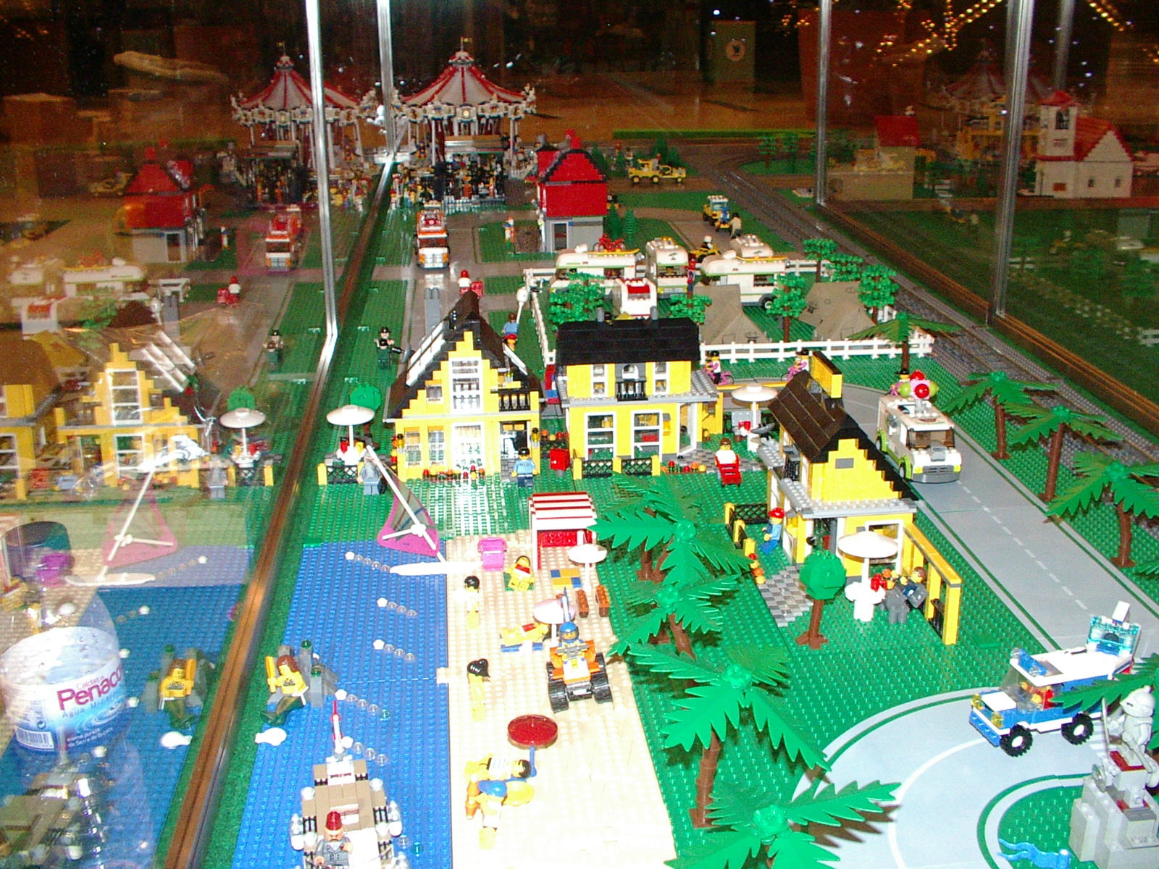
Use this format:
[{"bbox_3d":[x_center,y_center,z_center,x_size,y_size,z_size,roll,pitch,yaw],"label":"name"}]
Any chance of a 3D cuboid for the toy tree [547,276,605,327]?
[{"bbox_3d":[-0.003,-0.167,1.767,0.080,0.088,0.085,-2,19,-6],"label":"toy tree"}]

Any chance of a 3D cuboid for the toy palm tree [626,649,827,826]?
[{"bbox_3d":[0.086,0.182,0.752,0.114,0.099,0.114,-2,19,-4],"label":"toy palm tree"}]

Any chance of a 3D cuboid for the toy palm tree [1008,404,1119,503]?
[{"bbox_3d":[0.455,0.018,1.214,0.113,0.097,0.113,4,20,13],"label":"toy palm tree"}]

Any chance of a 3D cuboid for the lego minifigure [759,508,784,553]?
[{"bbox_3d":[0.169,0.085,1.117,0.019,0.040,0.024,-5,20,-12],"label":"lego minifigure"}]

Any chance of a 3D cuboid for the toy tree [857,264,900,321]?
[{"bbox_3d":[0.448,-0.206,1.897,0.064,0.093,0.064,-2,20,-6],"label":"toy tree"}]

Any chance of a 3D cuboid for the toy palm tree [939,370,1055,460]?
[{"bbox_3d":[0.450,-0.024,1.369,0.148,0.093,0.140,-10,22,-24],"label":"toy palm tree"}]

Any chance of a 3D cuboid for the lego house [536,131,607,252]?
[{"bbox_3d":[-0.020,-0.473,2.453,0.136,0.210,0.164,-3,20,-6],"label":"lego house"}]

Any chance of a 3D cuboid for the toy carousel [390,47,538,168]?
[{"bbox_3d":[-0.301,-0.848,3.329,0.376,0.322,0.376,-2,20,-6],"label":"toy carousel"}]

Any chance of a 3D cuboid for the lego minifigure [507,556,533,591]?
[{"bbox_3d":[-0.052,0.119,1.098,0.022,0.027,0.018,8,21,20],"label":"lego minifigure"}]

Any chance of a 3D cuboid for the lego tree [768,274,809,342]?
[{"bbox_3d":[0.292,-0.174,1.777,0.058,0.090,0.056,-2,19,-6],"label":"lego tree"}]

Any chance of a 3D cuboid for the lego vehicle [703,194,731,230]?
[{"bbox_3d":[0.290,-0.468,2.667,0.038,0.058,0.122,-3,20,-8],"label":"lego vehicle"}]

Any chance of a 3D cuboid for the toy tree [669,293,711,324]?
[{"bbox_3d":[0.153,-0.163,1.783,0.058,0.078,0.056,-3,20,-6],"label":"toy tree"}]

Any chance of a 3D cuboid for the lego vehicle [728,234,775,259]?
[{"bbox_3d":[0.285,-0.279,2.089,0.053,0.082,0.128,-2,19,-6],"label":"lego vehicle"}]

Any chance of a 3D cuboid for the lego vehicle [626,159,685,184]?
[{"bbox_3d":[0.193,-0.666,3.211,0.150,0.058,0.040,-2,20,-6],"label":"lego vehicle"}]

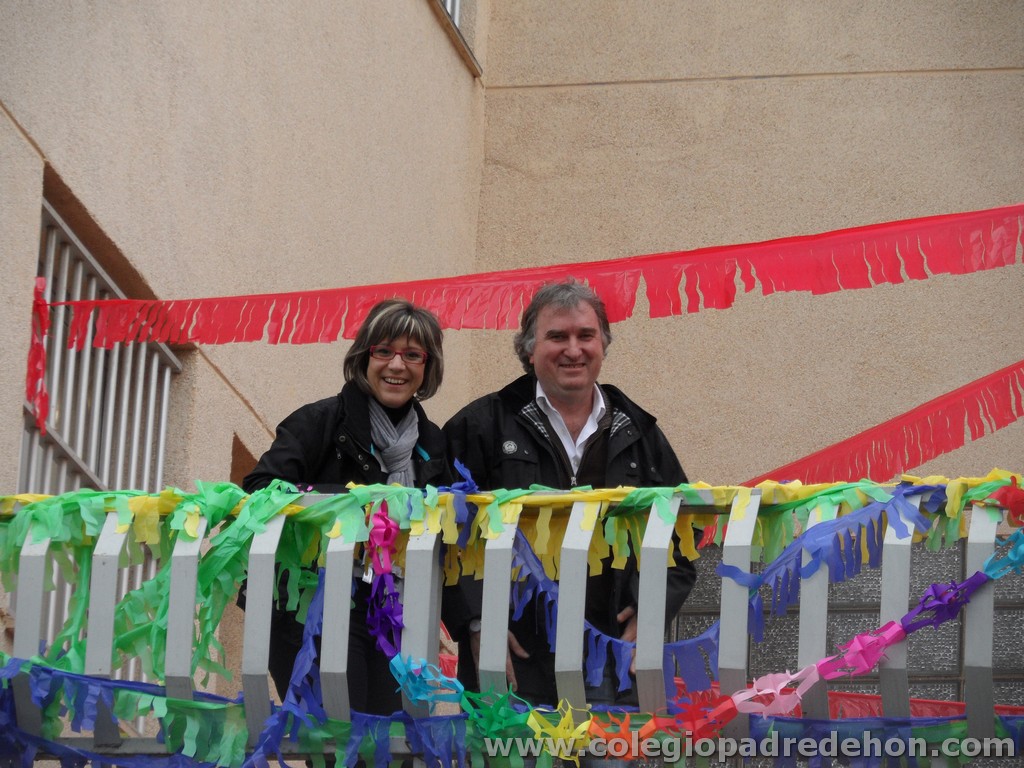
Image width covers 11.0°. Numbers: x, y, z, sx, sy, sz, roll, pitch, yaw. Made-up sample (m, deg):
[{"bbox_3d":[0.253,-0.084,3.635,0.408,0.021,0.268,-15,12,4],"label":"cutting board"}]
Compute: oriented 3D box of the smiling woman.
[{"bbox_3d":[-0.350,0.585,11.400,0.500,1.600,0.430,7,-20,-11],"label":"smiling woman"}]

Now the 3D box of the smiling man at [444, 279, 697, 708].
[{"bbox_3d":[0.100,0.600,11.500,0.560,1.760,0.360,5,-20,-4],"label":"smiling man"}]

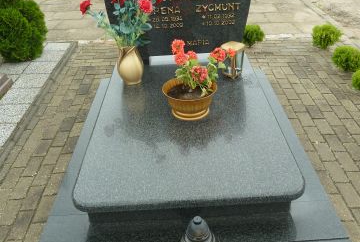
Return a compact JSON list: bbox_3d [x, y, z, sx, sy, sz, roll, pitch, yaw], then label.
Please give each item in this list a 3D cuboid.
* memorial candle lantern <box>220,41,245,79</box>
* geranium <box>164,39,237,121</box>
[{"bbox_3d":[0.400,-0.452,2.597,0.125,0.230,0.125,25,44,37],"label":"memorial candle lantern"},{"bbox_3d":[0.102,-0.267,2.155,0.430,0.450,0.360,-4,33,1],"label":"geranium"}]

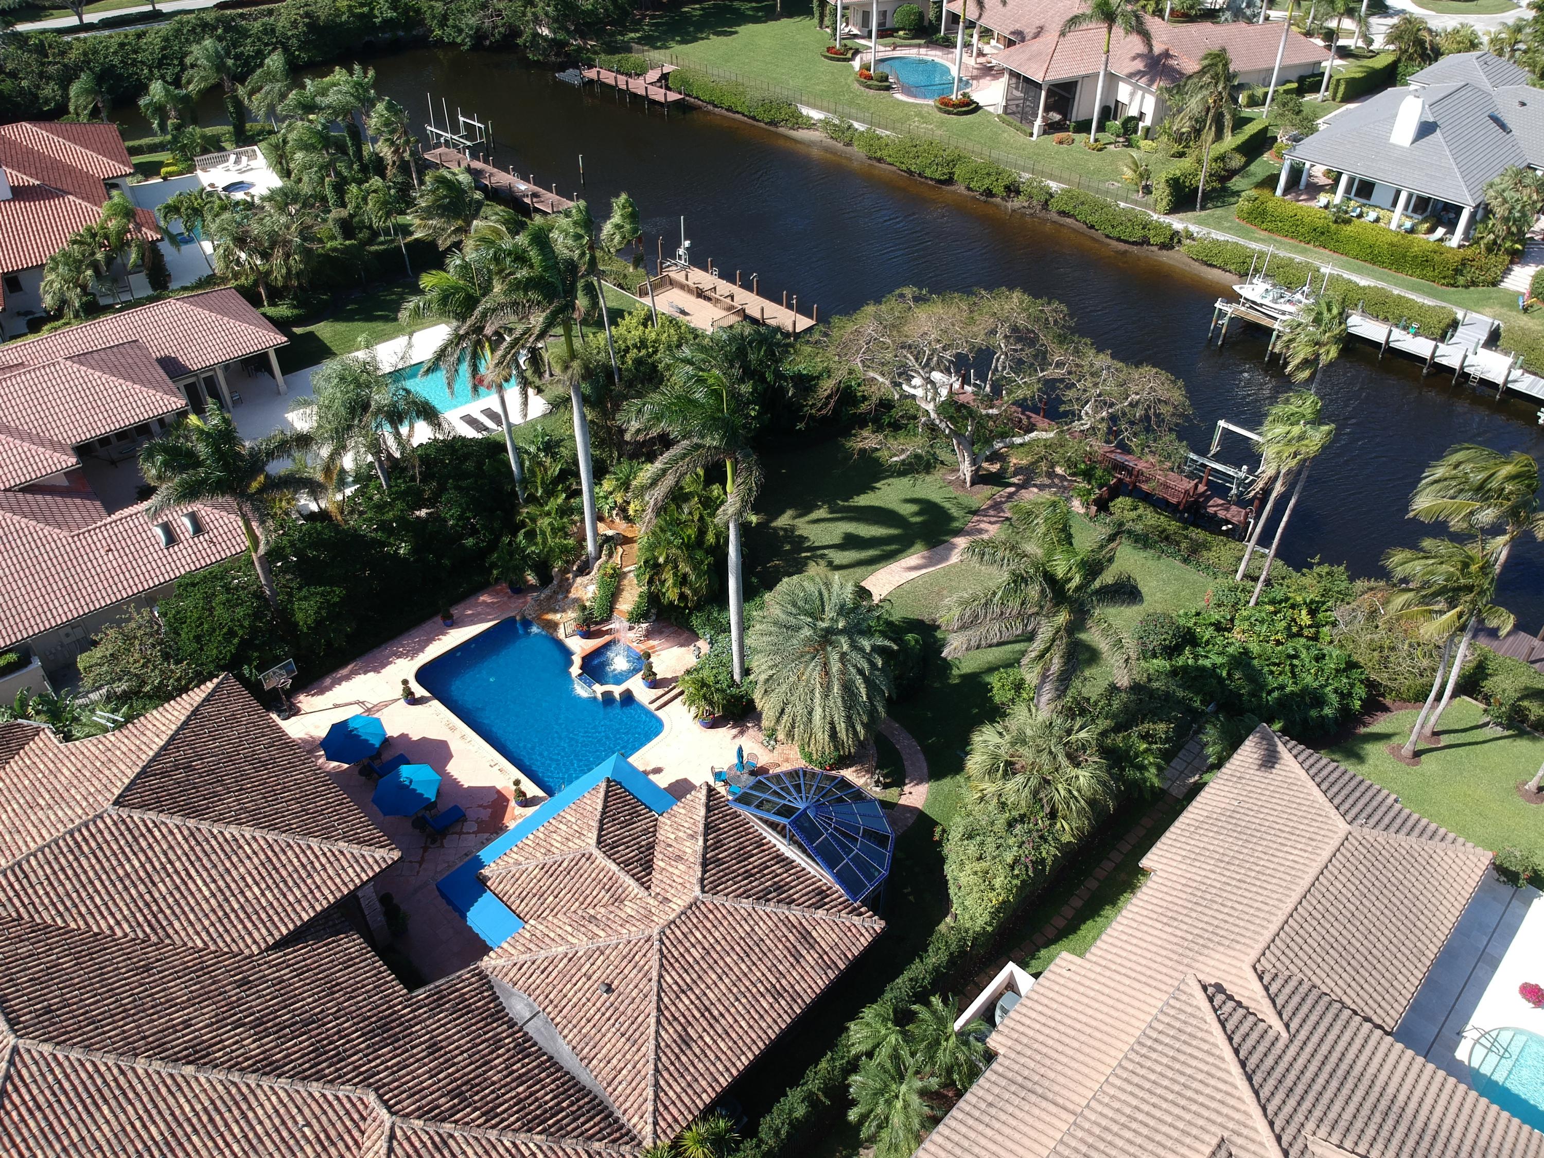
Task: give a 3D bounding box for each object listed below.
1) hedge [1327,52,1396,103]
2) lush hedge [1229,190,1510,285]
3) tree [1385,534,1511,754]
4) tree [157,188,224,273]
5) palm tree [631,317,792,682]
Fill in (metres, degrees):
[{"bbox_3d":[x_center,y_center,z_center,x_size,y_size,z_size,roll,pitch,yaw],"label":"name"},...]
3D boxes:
[{"bbox_3d":[62.616,-52.903,118.076,12.000,2.400,2.000,-32,49,-33],"label":"hedge"},{"bbox_3d":[45.693,-26.686,87.279,4.800,1.500,20.300,-30,48,-32],"label":"lush hedge"},{"bbox_3d":[24.927,3.319,43.119,4.900,10.400,4.600,1,40,0],"label":"tree"},{"bbox_3d":[-42.088,-25.102,81.351,4.500,6.300,4.000,0,39,0],"label":"tree"},{"bbox_3d":[-2.186,-1.507,44.353,6.200,15.600,6.000,1,40,0],"label":"palm tree"}]

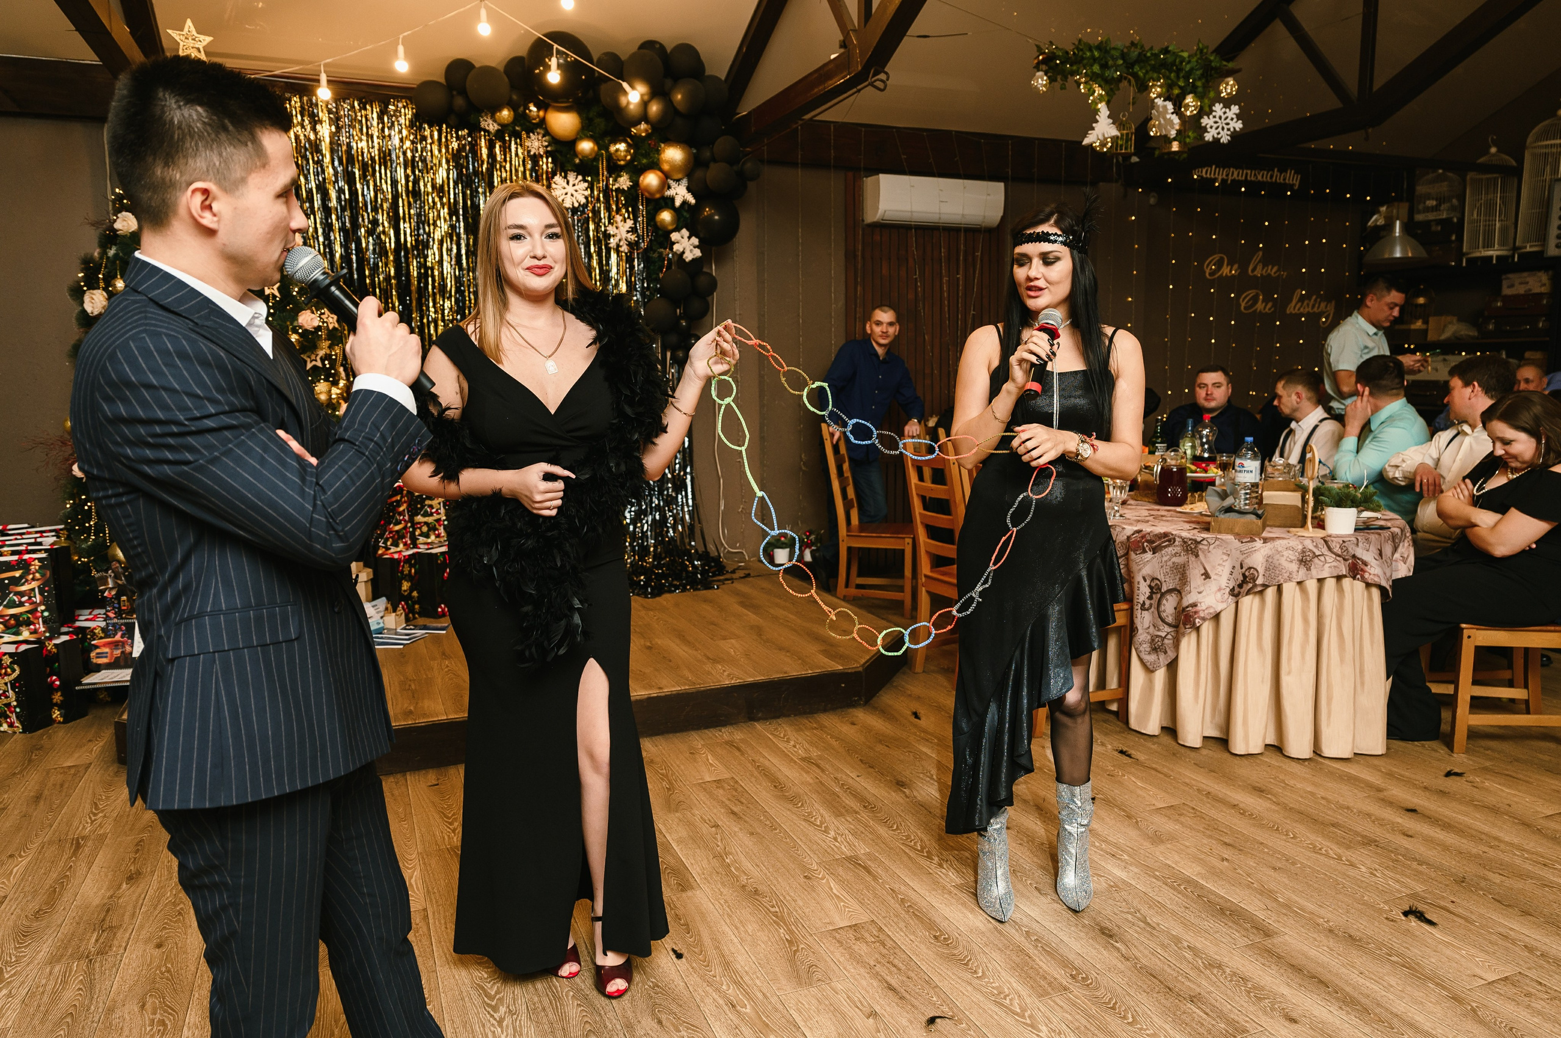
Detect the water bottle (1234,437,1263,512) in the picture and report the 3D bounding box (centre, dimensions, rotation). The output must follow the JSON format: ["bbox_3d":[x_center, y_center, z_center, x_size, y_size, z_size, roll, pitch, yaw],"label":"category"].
[{"bbox_3d":[1.885,-0.175,4.175,0.092,0.300,0.092,-5,9,-22],"label":"water bottle"}]

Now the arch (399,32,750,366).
[{"bbox_3d":[-0.943,-1.608,5.506,1.760,1.620,0.420,-5,9,-22],"label":"arch"}]

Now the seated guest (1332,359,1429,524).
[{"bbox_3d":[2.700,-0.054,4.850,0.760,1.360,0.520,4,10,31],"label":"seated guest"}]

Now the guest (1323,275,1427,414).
[{"bbox_3d":[3.067,-0.339,5.420,0.480,1.750,0.520,7,12,43],"label":"guest"}]

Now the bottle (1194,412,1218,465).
[{"bbox_3d":[1.851,-0.272,4.519,0.105,0.345,0.105,3,9,22],"label":"bottle"}]

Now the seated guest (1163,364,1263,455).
[{"bbox_3d":[2.131,-0.083,5.148,0.570,1.320,0.780,3,9,25],"label":"seated guest"}]

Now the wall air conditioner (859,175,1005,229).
[{"bbox_3d":[0.955,-1.939,6.428,0.875,0.283,0.210,-4,9,-22],"label":"wall air conditioner"}]

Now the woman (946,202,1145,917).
[{"bbox_3d":[0.644,0.113,2.546,0.530,1.710,0.410,1,8,16],"label":"woman"}]

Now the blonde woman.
[{"bbox_3d":[-0.450,0.167,2.254,0.730,1.720,0.460,-2,8,-10],"label":"blonde woman"}]

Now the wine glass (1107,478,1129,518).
[{"bbox_3d":[1.352,-0.089,4.148,0.077,0.155,0.077,-5,9,-22],"label":"wine glass"}]

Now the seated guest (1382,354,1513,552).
[{"bbox_3d":[2.670,0.038,4.250,0.820,1.370,0.580,-6,10,-28],"label":"seated guest"}]

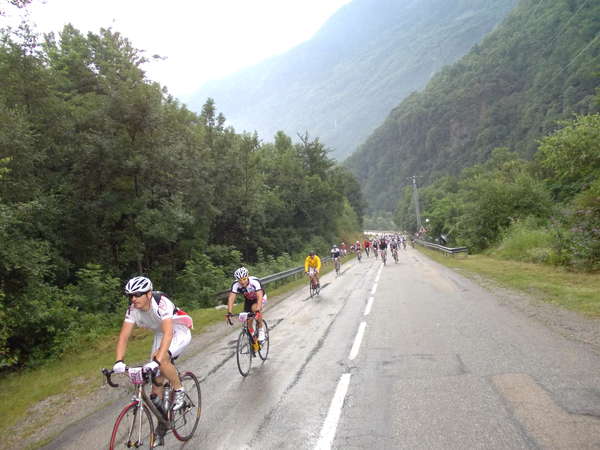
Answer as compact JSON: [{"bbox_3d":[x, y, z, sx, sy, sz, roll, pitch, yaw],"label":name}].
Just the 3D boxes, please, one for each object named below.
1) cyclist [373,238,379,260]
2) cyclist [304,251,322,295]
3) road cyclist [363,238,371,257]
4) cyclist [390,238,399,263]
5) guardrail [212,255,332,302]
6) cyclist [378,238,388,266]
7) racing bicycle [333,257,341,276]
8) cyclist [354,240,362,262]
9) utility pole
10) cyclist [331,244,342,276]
[{"bbox_3d":[5.763,1.896,36.800,0.550,1.580,1.680,-6,-2,11],"label":"cyclist"},{"bbox_3d":[0.471,1.662,16.700,0.550,1.600,1.680,-6,-2,11],"label":"cyclist"},{"bbox_3d":[5.954,1.994,43.000,0.550,1.580,1.680,-6,-2,11],"label":"road cyclist"},{"bbox_3d":[6.049,1.667,31.000,0.550,1.580,1.680,-6,-2,11],"label":"cyclist"},{"bbox_3d":[-0.300,2.549,24.942,0.300,0.680,20.000,-6,-2,12],"label":"guardrail"},{"bbox_3d":[5.054,1.643,29.200,0.550,1.580,1.680,-6,-2,11],"label":"cyclist"},{"bbox_3d":[1.827,1.956,23.384,0.430,1.000,1.650,-5,-2,10],"label":"racing bicycle"},{"bbox_3d":[4.135,1.842,34.096,0.520,1.500,1.450,-5,-2,10],"label":"cyclist"},{"bbox_3d":[16.464,-2.102,68.000,1.900,9.200,0.350,-5,-2,10],"label":"utility pole"},{"bbox_3d":[1.785,1.761,23.800,0.550,1.580,1.680,-6,-2,11],"label":"cyclist"}]

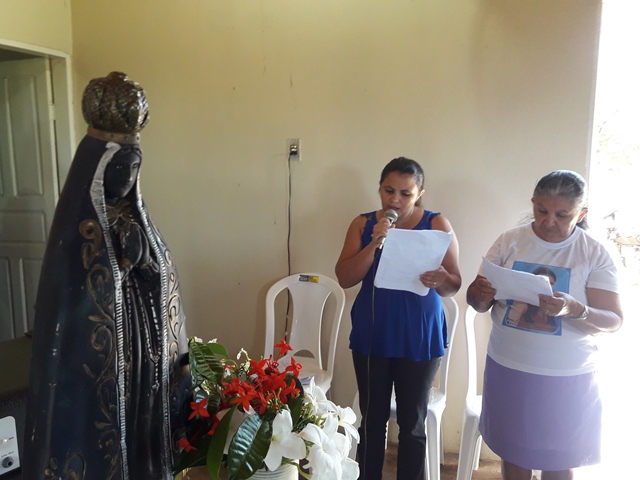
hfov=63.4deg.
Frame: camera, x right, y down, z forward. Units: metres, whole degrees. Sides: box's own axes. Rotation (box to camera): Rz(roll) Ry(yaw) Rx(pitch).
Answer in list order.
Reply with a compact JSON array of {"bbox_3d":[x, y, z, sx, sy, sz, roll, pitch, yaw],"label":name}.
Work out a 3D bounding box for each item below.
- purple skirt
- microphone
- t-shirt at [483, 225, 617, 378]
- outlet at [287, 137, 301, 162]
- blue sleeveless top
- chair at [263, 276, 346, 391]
[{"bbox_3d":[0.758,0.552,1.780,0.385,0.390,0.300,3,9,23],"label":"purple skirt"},{"bbox_3d":[0.241,-0.038,1.860,0.053,0.165,0.053,10,-26,17],"label":"microphone"},{"bbox_3d":[0.768,0.180,1.740,0.430,0.500,0.300,3,9,24],"label":"t-shirt"},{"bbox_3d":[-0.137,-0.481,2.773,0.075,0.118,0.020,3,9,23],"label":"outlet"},{"bbox_3d":[0.304,0.159,1.980,0.375,0.560,0.270,2,9,18],"label":"blue sleeveless top"},{"bbox_3d":[-0.163,0.665,2.621,0.450,0.900,0.510,3,9,23],"label":"chair"}]

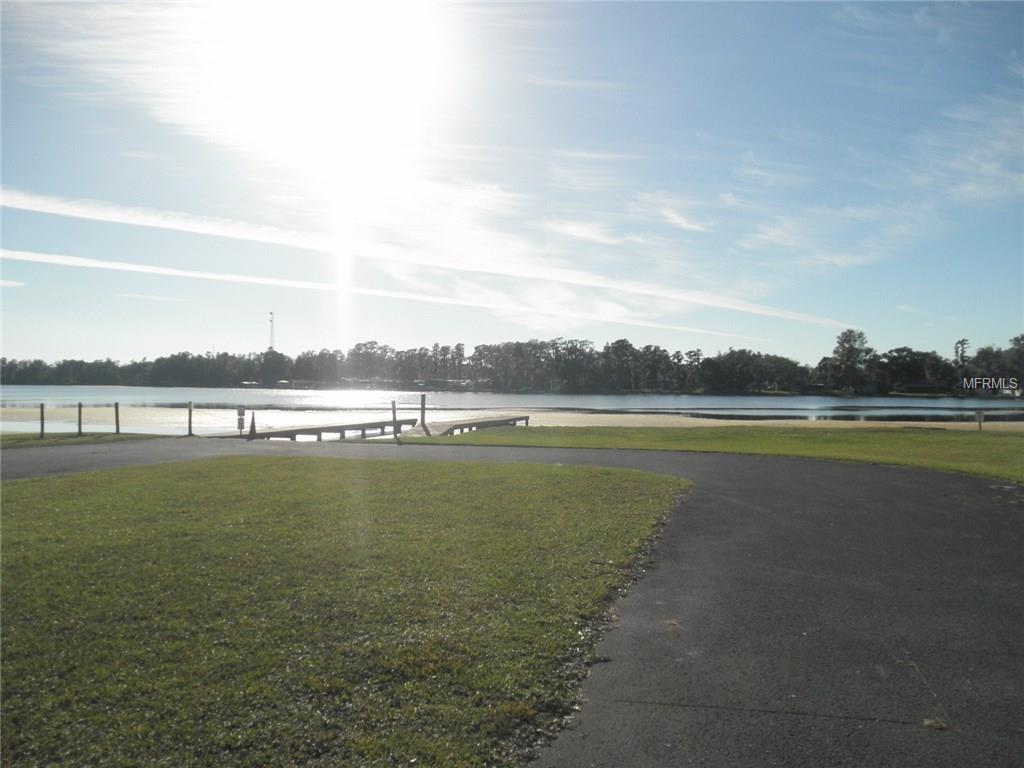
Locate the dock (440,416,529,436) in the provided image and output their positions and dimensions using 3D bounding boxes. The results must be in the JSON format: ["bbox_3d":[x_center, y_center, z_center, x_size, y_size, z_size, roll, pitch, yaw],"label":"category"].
[{"bbox_3d":[-1.500,1.750,33.000,1.800,0.600,11.300,1,0,16],"label":"dock"}]

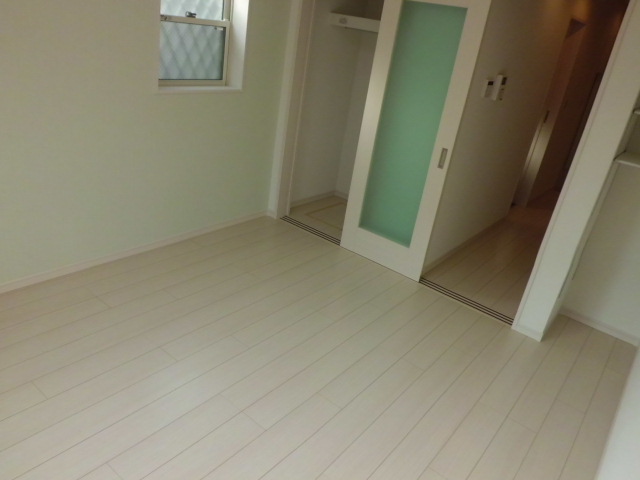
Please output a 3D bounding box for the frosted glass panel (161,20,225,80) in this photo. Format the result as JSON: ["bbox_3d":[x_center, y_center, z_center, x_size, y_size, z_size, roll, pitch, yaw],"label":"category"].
[{"bbox_3d":[-0.859,-1.256,3.226,0.020,0.353,0.564,25,29,32],"label":"frosted glass panel"}]

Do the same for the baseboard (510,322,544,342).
[{"bbox_3d":[1.324,0.580,3.058,0.177,0.060,0.015,25,29,32],"label":"baseboard"}]

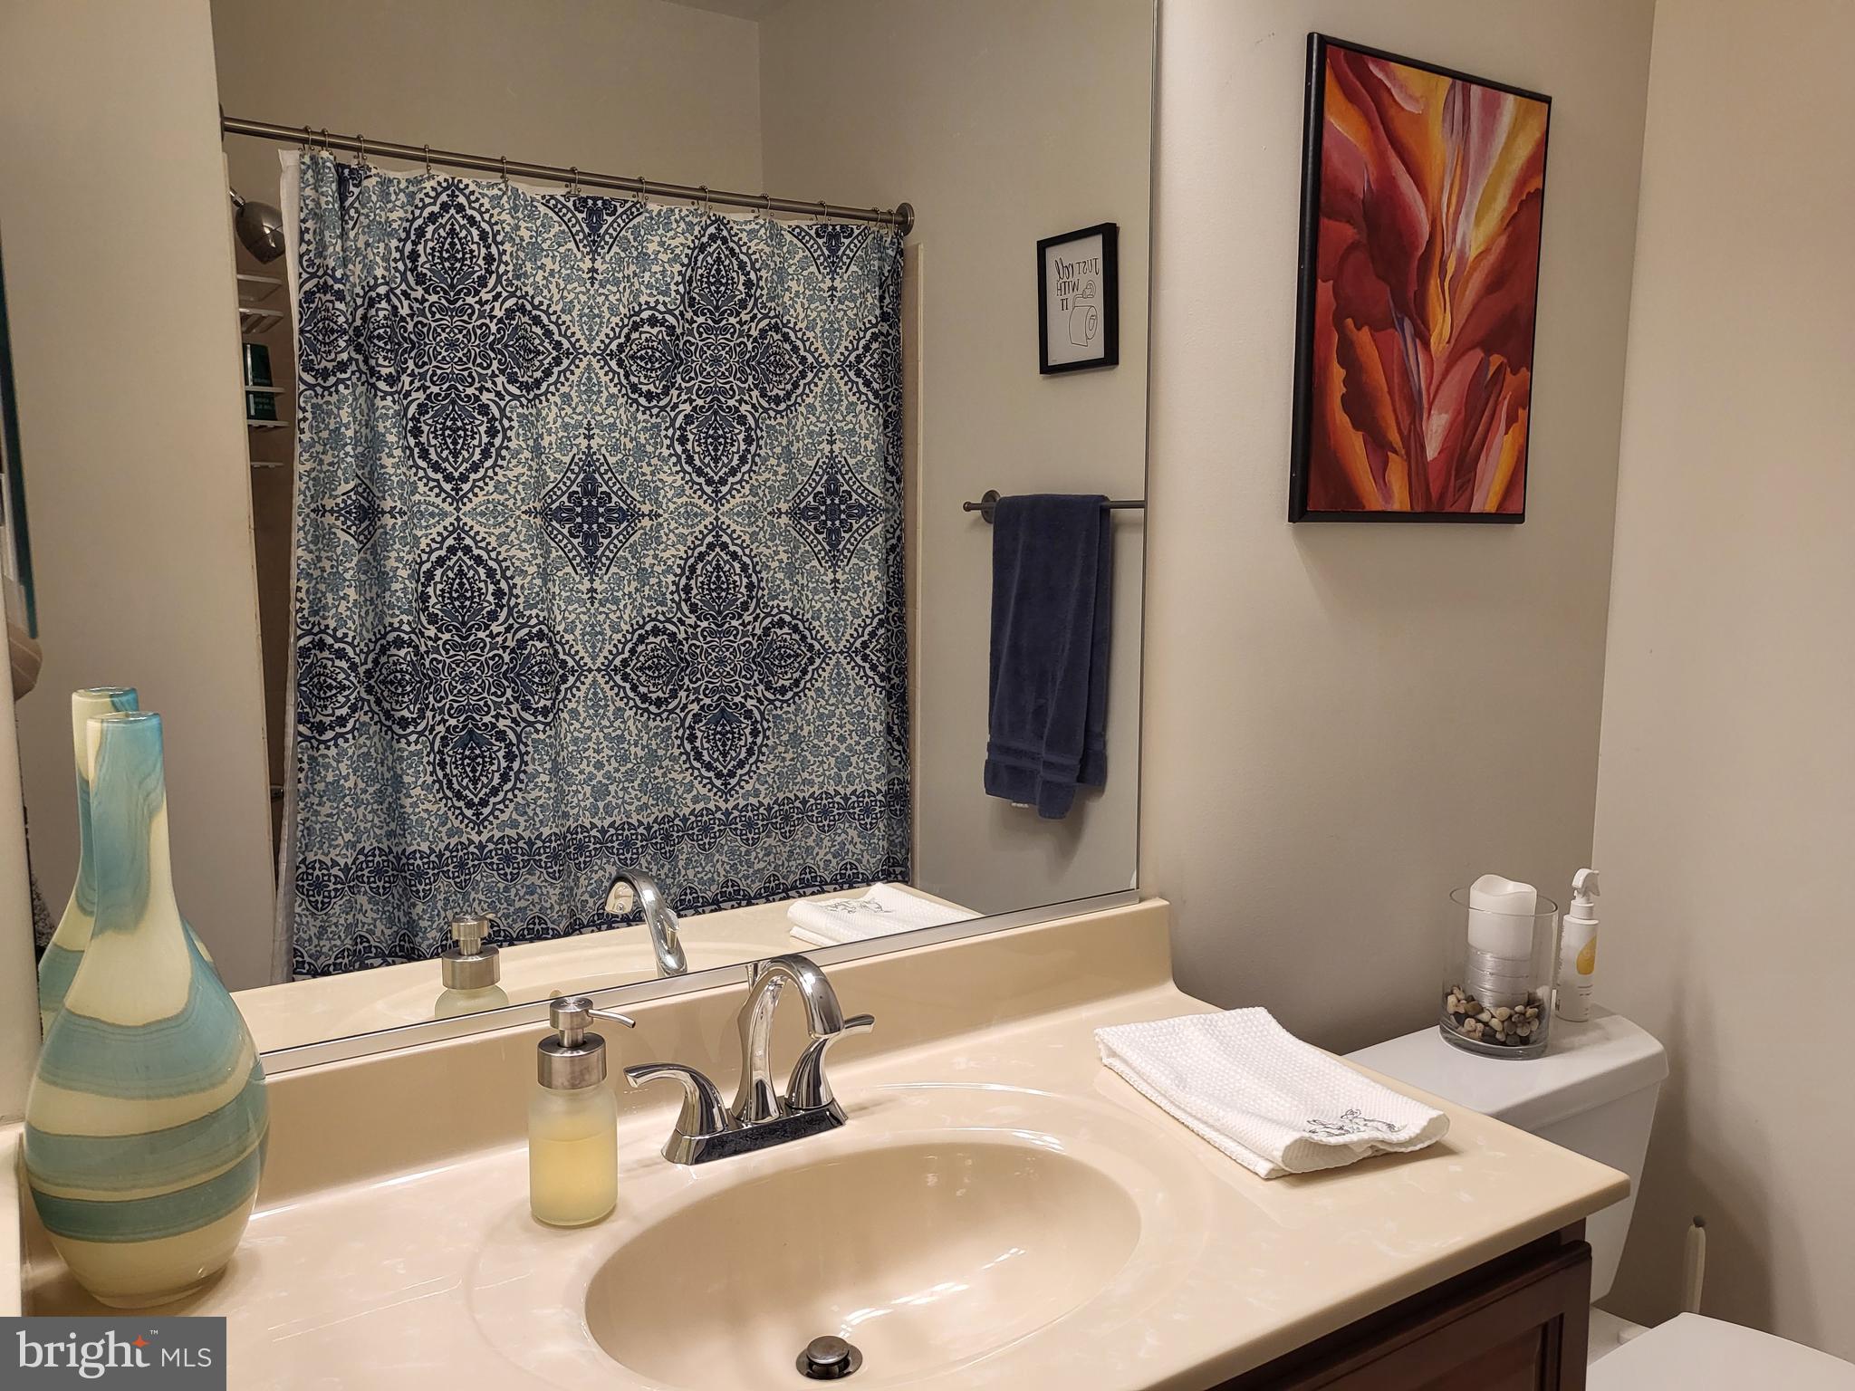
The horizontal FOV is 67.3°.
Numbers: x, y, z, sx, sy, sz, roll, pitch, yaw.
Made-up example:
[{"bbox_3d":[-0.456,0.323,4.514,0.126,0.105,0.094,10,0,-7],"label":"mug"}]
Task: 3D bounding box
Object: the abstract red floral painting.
[{"bbox_3d":[0.594,-0.469,1.656,0.420,0.525,0.022,-5,9,-33],"label":"abstract red floral painting"}]

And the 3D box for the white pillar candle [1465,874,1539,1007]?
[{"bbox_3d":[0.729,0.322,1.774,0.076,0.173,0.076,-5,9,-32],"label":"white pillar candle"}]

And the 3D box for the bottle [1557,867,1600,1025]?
[{"bbox_3d":[0.844,0.321,1.793,0.047,0.195,0.042,-1,8,-11],"label":"bottle"}]

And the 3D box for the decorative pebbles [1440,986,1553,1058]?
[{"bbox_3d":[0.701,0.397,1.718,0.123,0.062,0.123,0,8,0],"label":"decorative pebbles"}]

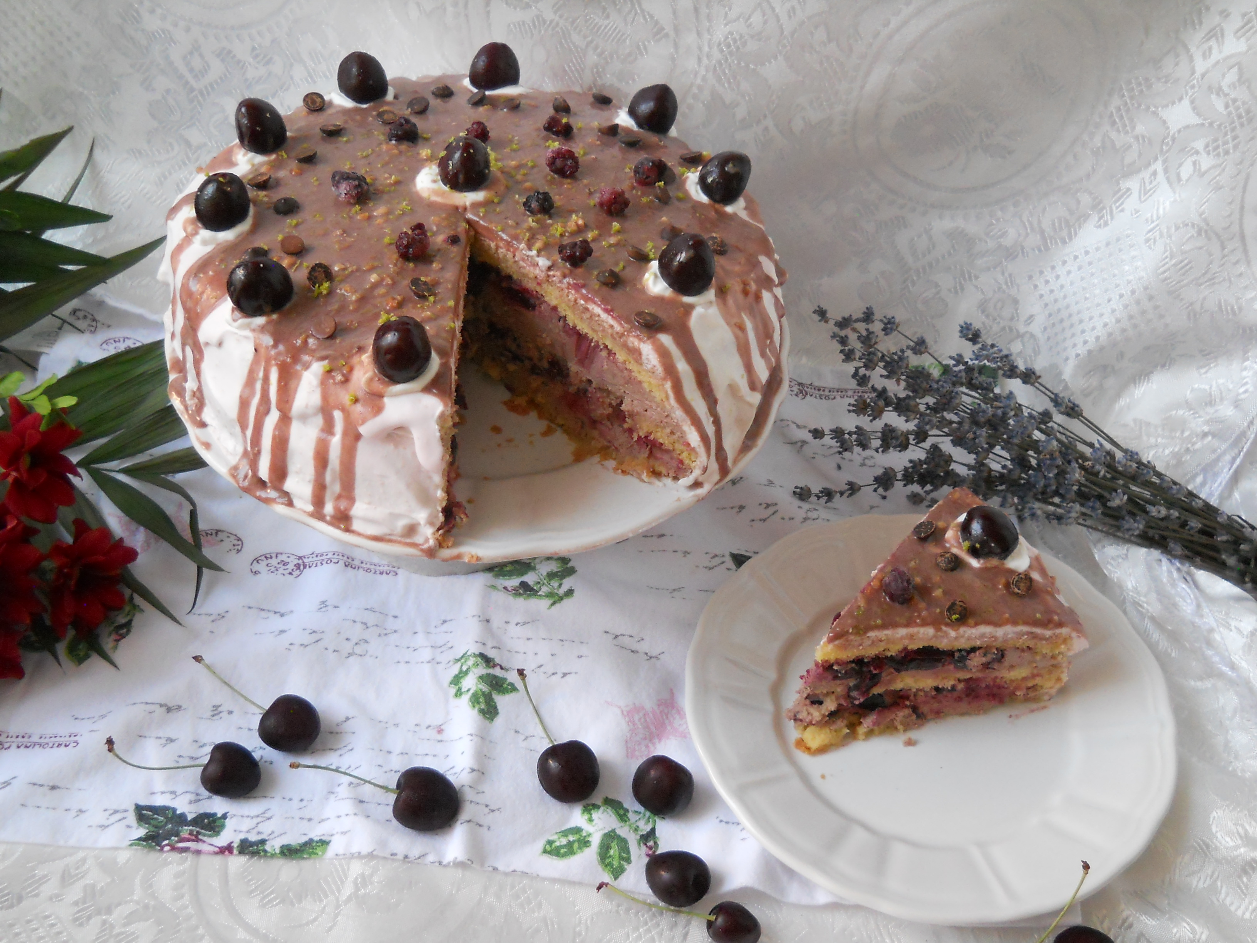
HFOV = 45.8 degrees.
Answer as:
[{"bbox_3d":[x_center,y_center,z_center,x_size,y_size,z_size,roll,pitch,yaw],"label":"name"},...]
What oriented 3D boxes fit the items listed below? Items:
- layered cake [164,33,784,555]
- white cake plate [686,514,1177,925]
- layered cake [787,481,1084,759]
[{"bbox_3d":[-0.067,-0.094,0.638,0.265,0.088,0.265,-1,48,1],"label":"layered cake"},{"bbox_3d":[0.126,0.099,0.631,0.202,0.022,0.202,-1,48,1],"label":"white cake plate"},{"bbox_3d":[0.121,0.064,0.613,0.119,0.075,0.091,-26,53,-20],"label":"layered cake"}]

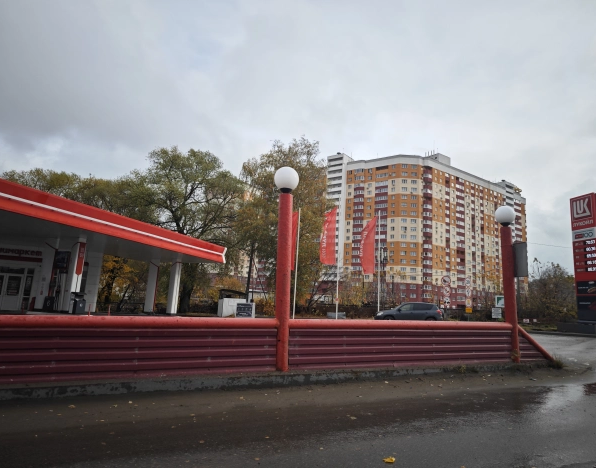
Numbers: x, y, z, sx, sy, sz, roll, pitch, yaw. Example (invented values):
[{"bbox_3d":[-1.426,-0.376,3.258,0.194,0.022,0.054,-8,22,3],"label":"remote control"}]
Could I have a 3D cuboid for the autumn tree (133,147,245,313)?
[{"bbox_3d":[-10.884,-0.740,44.675,11.300,18.305,10.500,3,-11,0],"label":"autumn tree"}]

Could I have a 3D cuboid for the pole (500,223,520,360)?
[{"bbox_3d":[5.850,1.607,11.386,0.260,3.672,0.260,6,-12,-25],"label":"pole"}]

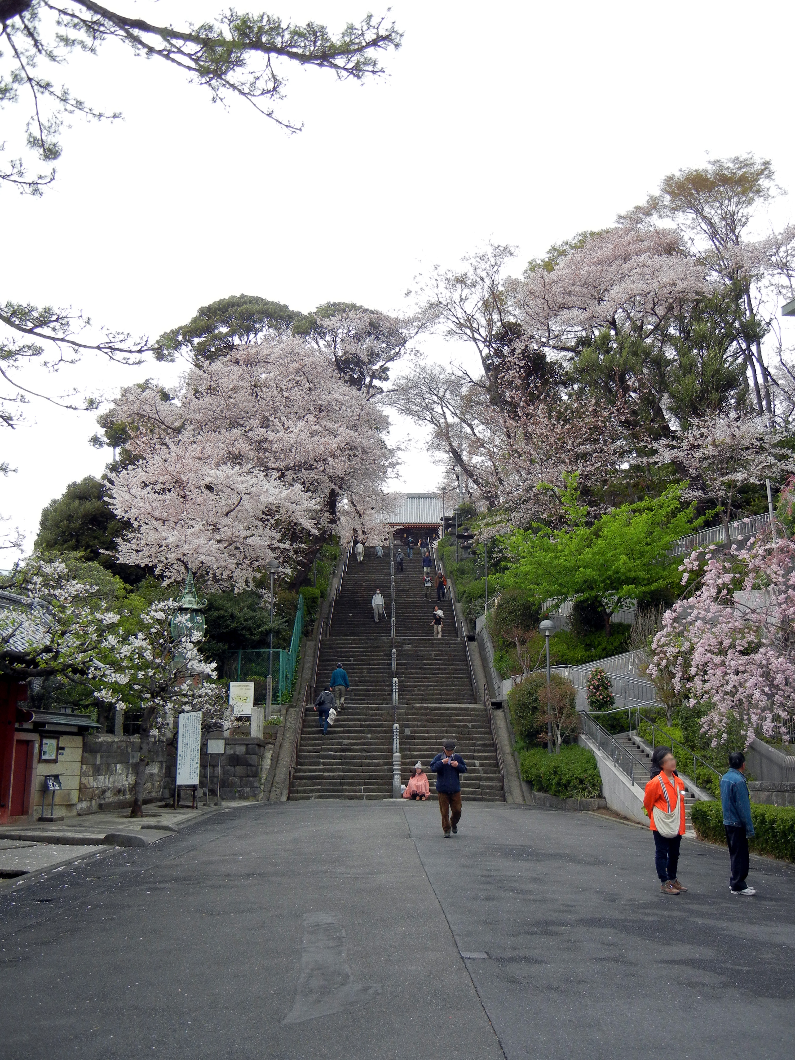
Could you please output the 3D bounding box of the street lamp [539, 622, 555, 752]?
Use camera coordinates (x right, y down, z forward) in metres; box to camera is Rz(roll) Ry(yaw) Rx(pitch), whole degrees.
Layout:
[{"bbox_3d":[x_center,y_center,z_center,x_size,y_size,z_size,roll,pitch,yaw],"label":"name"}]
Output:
[{"bbox_3d":[4.121,4.547,28.700,0.457,4.152,0.457,0,-12,0],"label":"street lamp"}]

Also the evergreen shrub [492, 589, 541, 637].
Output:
[{"bbox_3d":[4.679,3.356,41.000,1.820,2.051,1.820,0,-12,0],"label":"evergreen shrub"}]

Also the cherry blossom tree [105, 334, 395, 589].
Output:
[{"bbox_3d":[-7.080,-3.477,50.000,13.882,12.678,11.500,0,-12,0],"label":"cherry blossom tree"}]

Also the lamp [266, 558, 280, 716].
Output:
[{"bbox_3d":[-4.310,3.765,36.000,0.458,5.579,0.458,0,-12,0],"label":"lamp"}]

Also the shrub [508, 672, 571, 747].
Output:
[{"bbox_3d":[4.214,5.416,31.000,1.836,2.356,1.836,0,-12,0],"label":"shrub"}]

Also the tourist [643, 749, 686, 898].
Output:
[{"bbox_3d":[2.998,3.253,11.650,0.500,1.570,0.420,9,-15,-37],"label":"tourist"}]

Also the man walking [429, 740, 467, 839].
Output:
[{"bbox_3d":[0.876,4.434,17.900,0.626,1.646,0.500,0,-12,0],"label":"man walking"}]

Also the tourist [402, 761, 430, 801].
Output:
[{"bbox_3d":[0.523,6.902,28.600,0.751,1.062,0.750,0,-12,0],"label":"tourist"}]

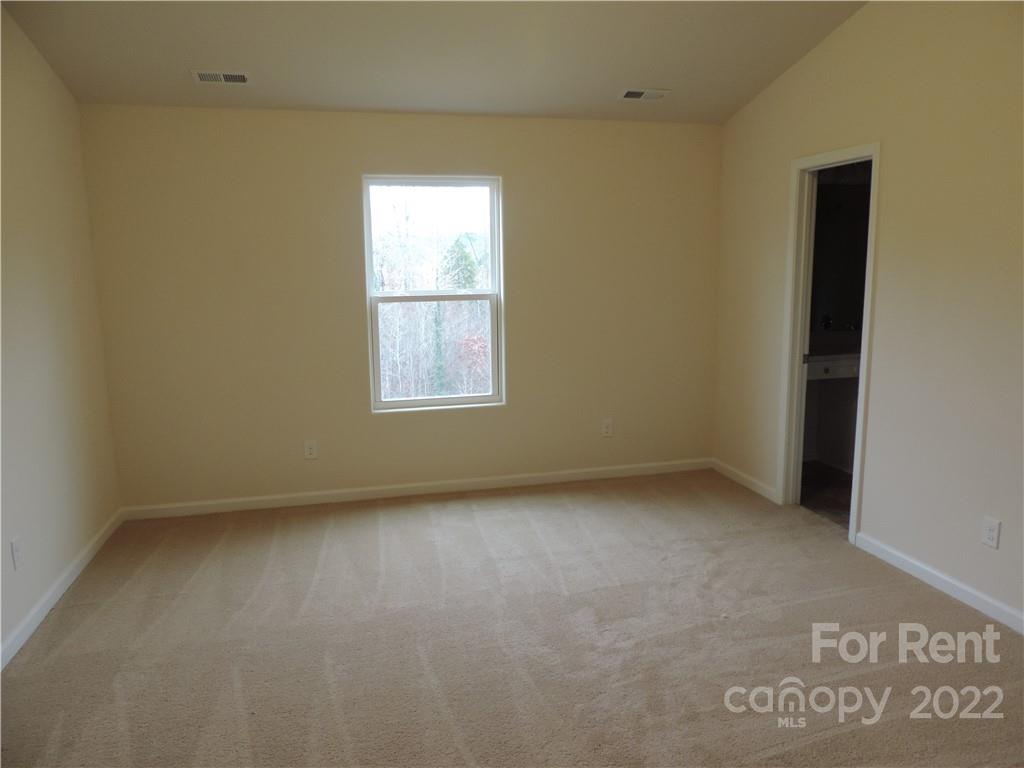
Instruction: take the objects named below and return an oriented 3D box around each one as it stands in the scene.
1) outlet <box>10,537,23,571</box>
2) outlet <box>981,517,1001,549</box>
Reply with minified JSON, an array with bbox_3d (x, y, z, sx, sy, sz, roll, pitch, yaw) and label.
[{"bbox_3d":[-2.052,0.701,2.941,0.010,0.117,0.072,-3,10,-13],"label":"outlet"},{"bbox_3d":[2.029,0.629,3.003,0.010,0.117,0.072,-3,10,-13],"label":"outlet"}]

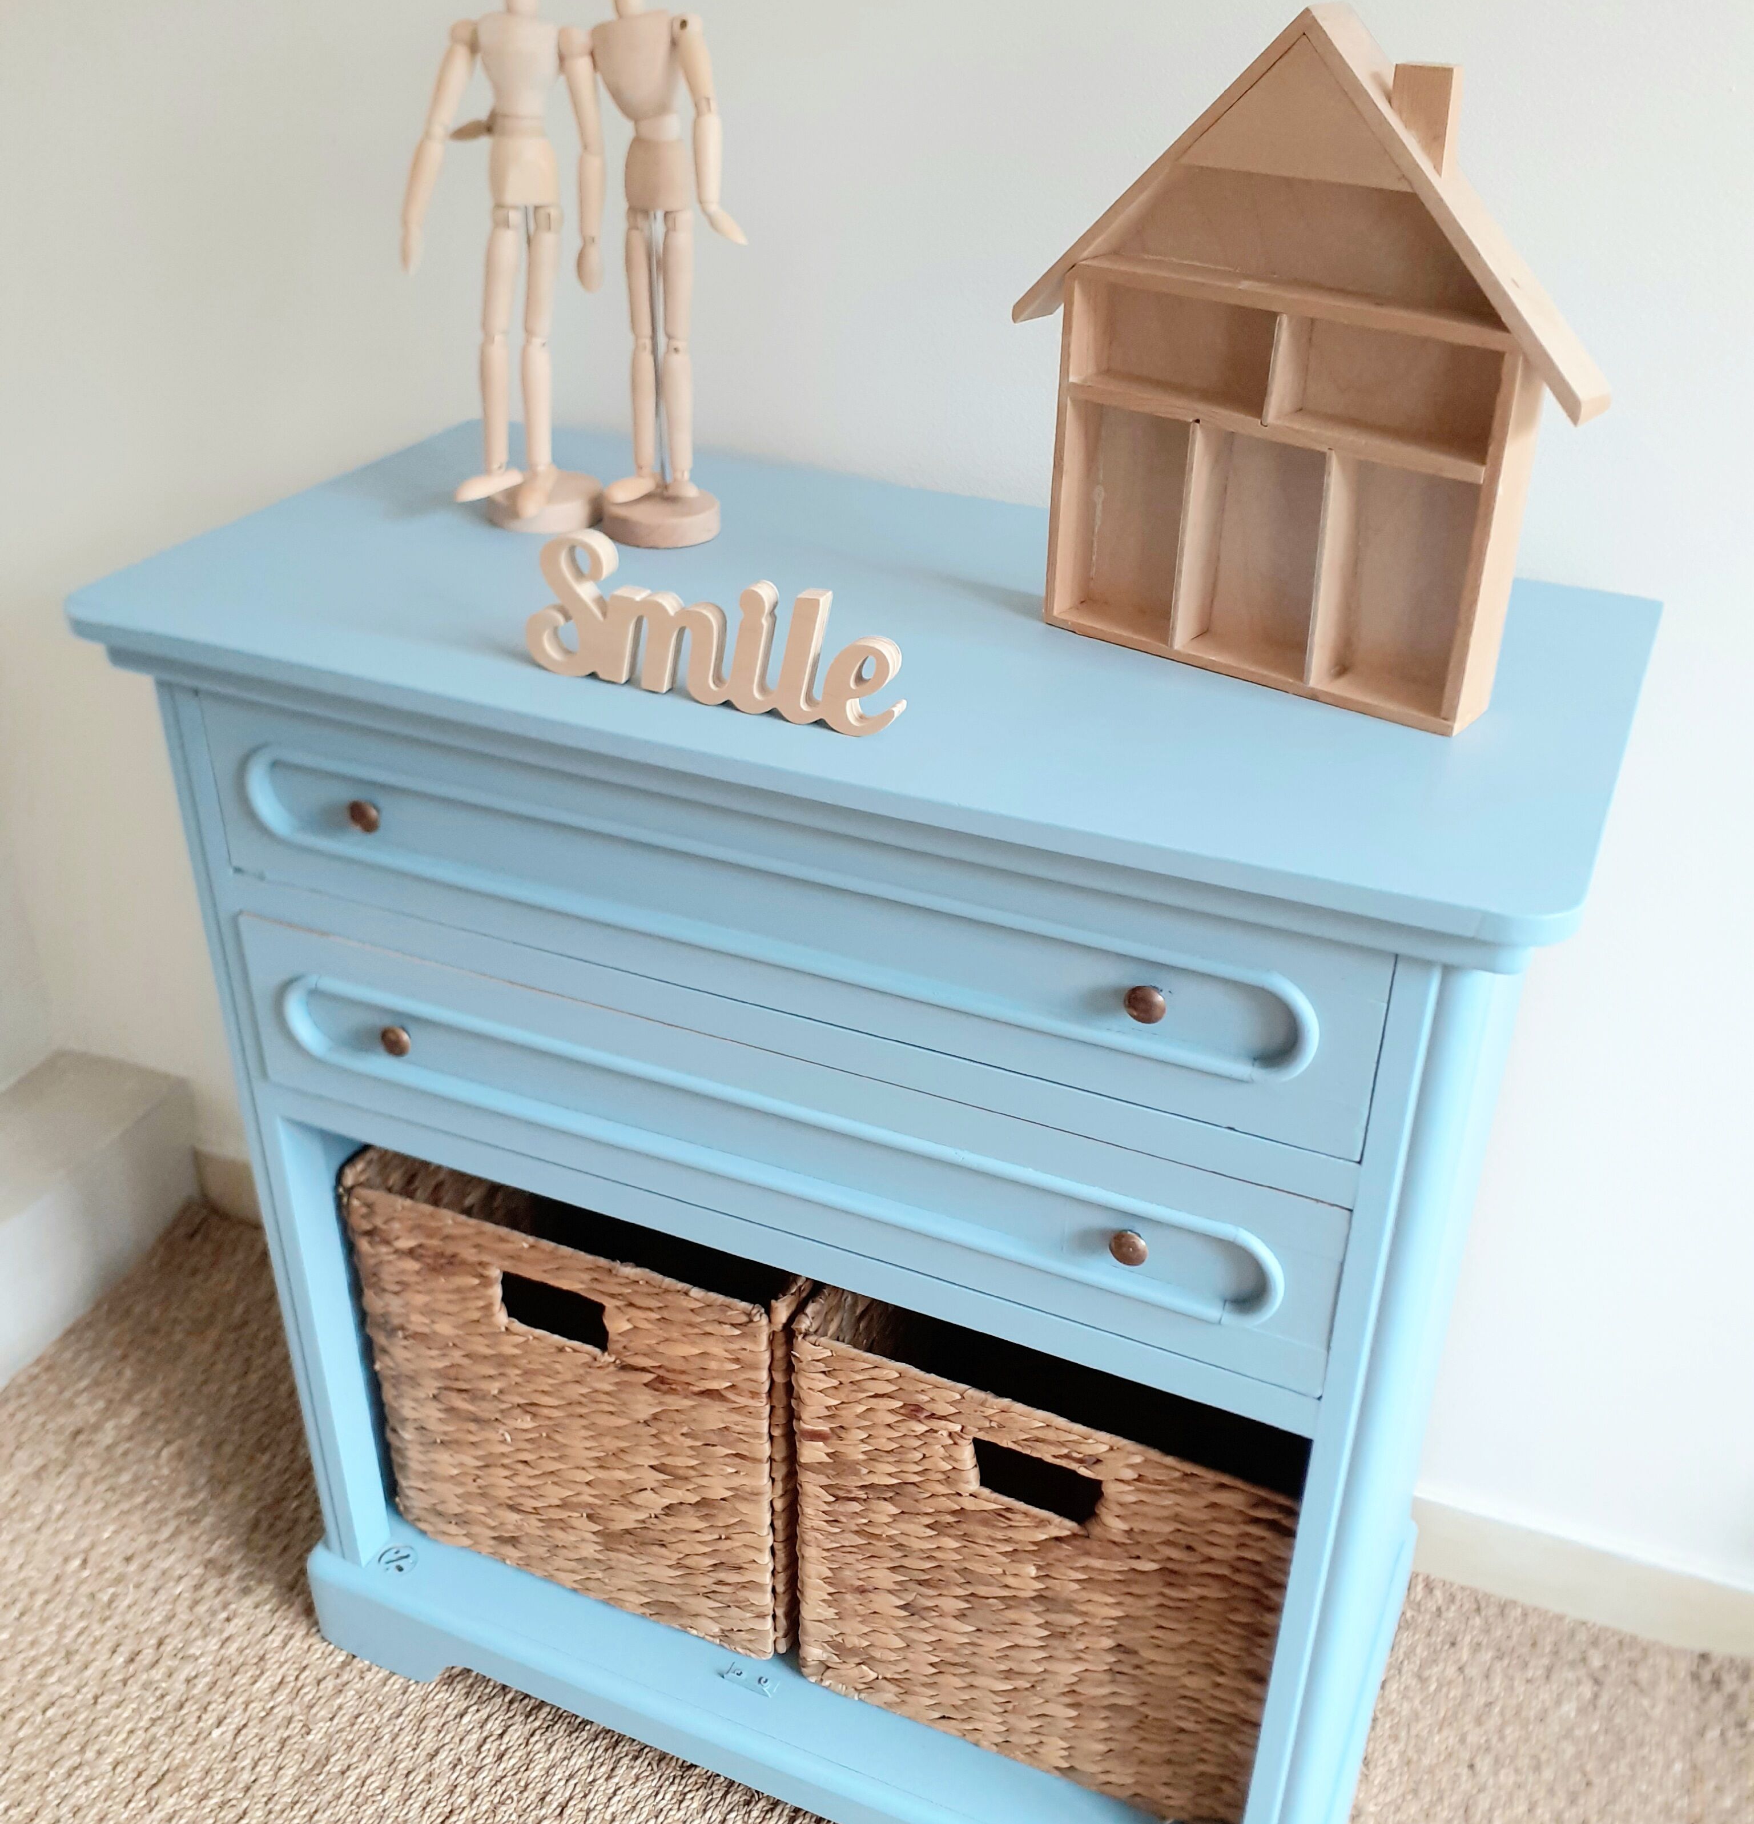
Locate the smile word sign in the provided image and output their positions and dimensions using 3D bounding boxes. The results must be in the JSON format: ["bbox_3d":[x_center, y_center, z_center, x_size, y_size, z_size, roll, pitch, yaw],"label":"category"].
[{"bbox_3d":[-0.079,-0.133,0.848,0.196,0.074,0.014,13,32,21],"label":"smile word sign"}]

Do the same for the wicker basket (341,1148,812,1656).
[{"bbox_3d":[-0.146,0.289,1.359,0.321,0.319,0.298,13,32,21],"label":"wicker basket"}]

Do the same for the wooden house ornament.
[{"bbox_3d":[0.190,-0.250,0.834,0.284,0.294,0.037,22,36,32],"label":"wooden house ornament"}]

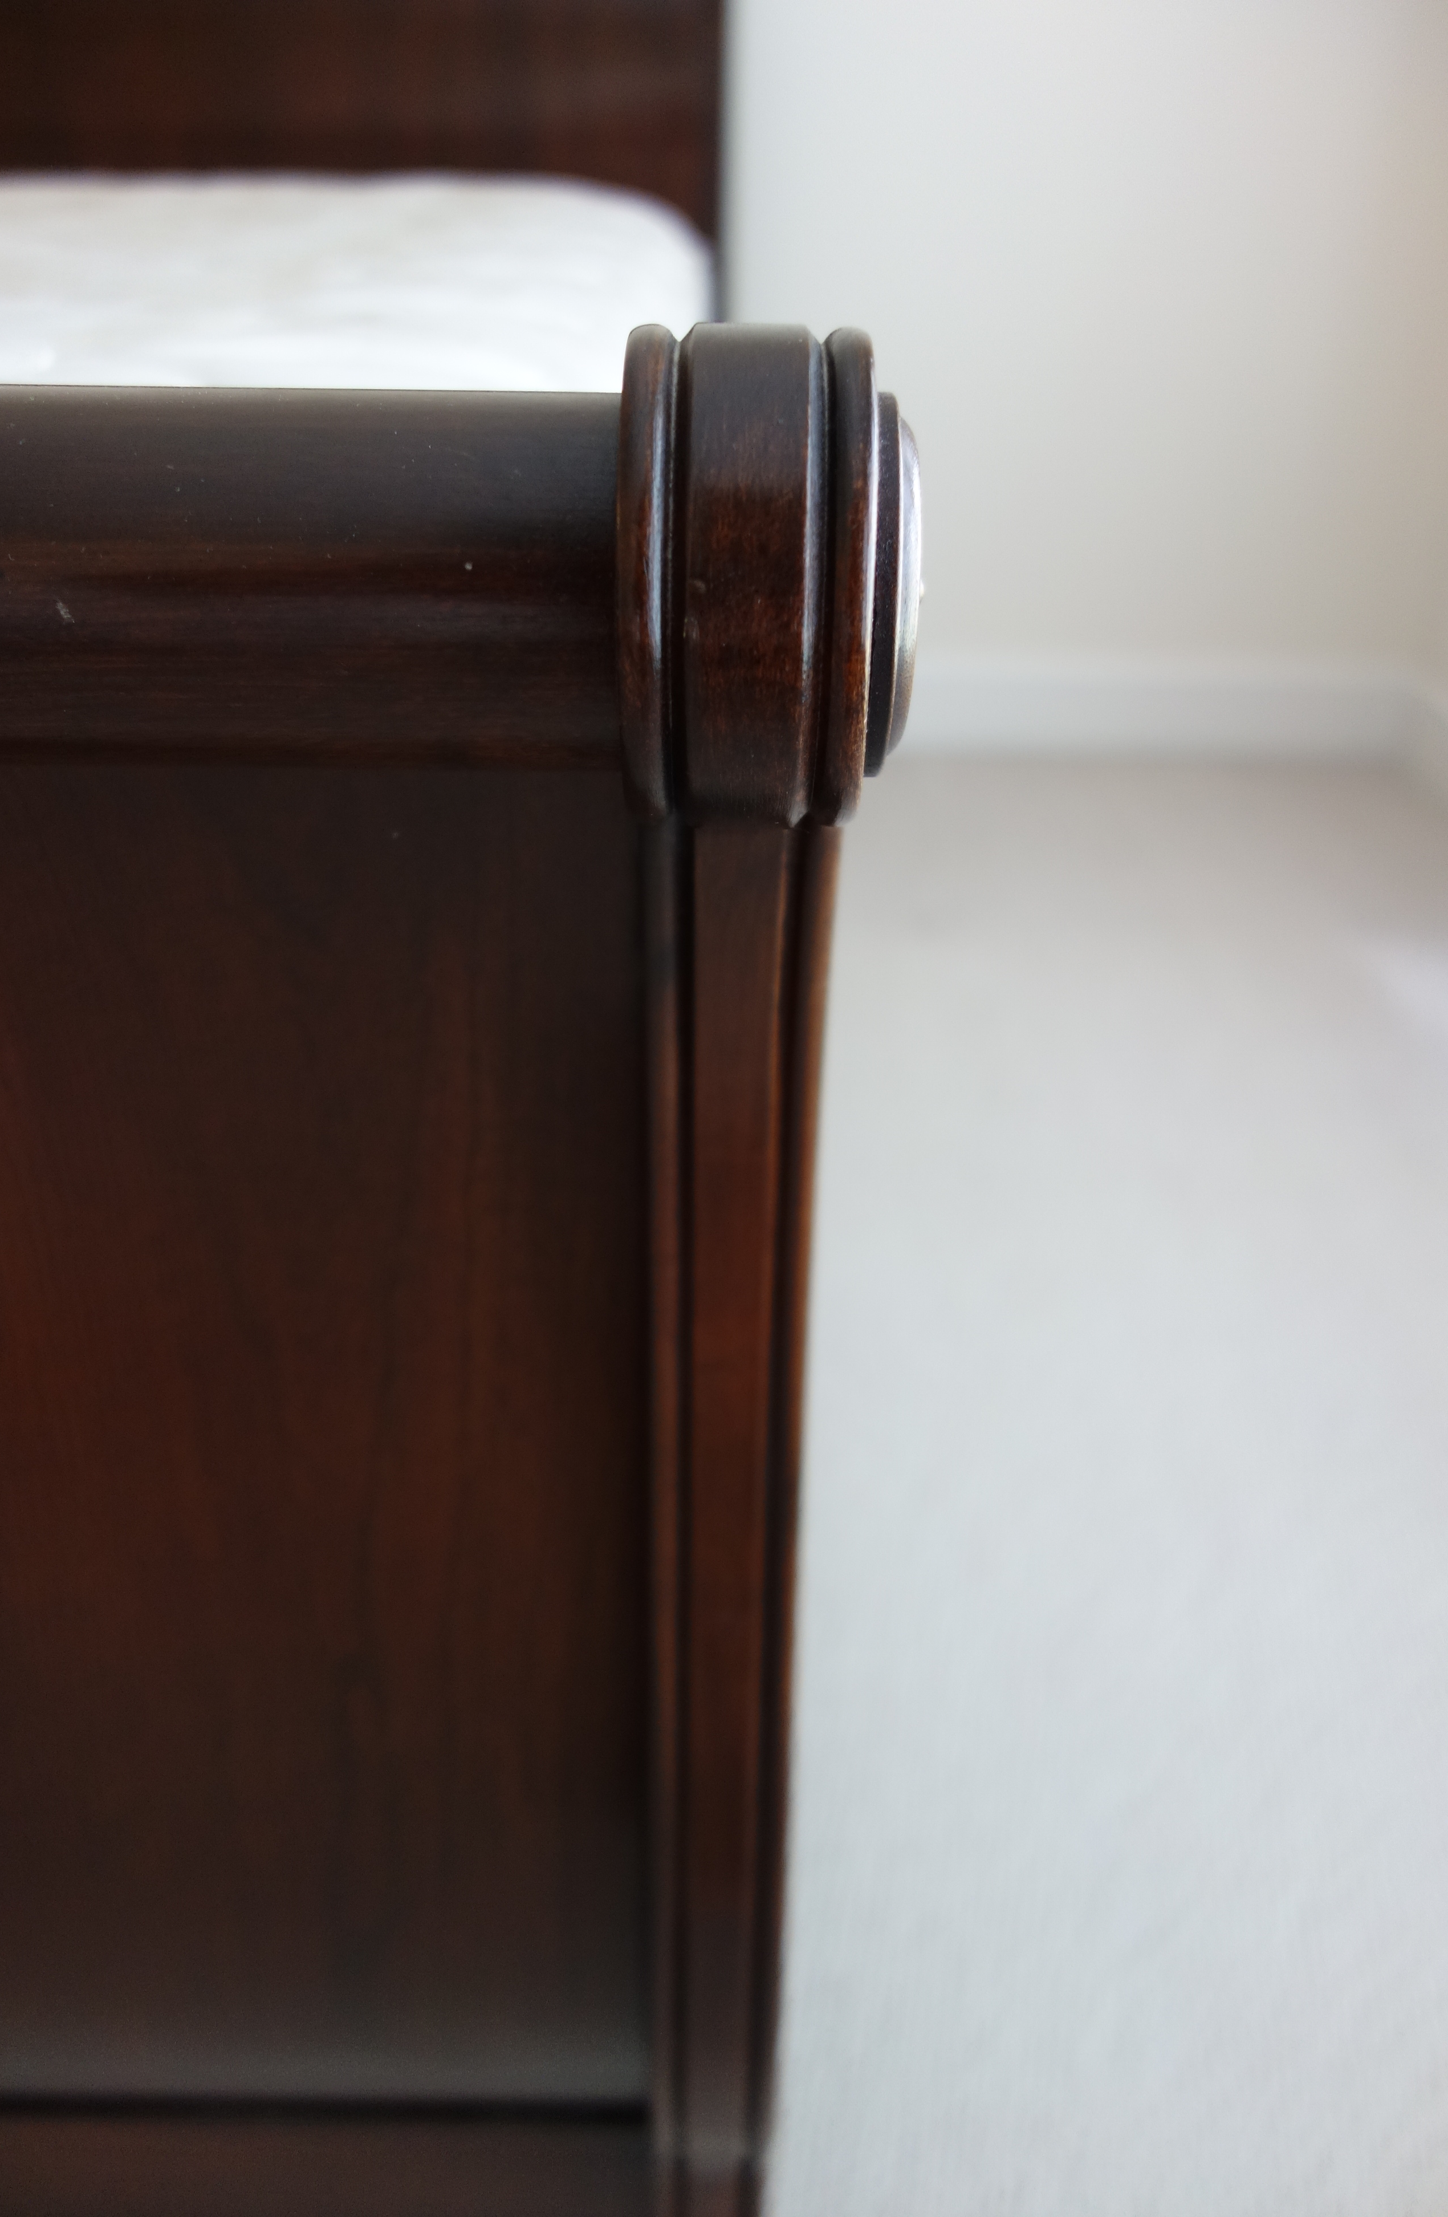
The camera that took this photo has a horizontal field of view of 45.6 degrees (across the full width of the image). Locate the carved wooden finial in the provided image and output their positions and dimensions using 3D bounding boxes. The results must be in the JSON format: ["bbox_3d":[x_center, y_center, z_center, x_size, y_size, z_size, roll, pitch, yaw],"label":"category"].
[{"bbox_3d":[0.012,-0.137,0.450,0.072,0.123,0.123,1,31,0],"label":"carved wooden finial"}]

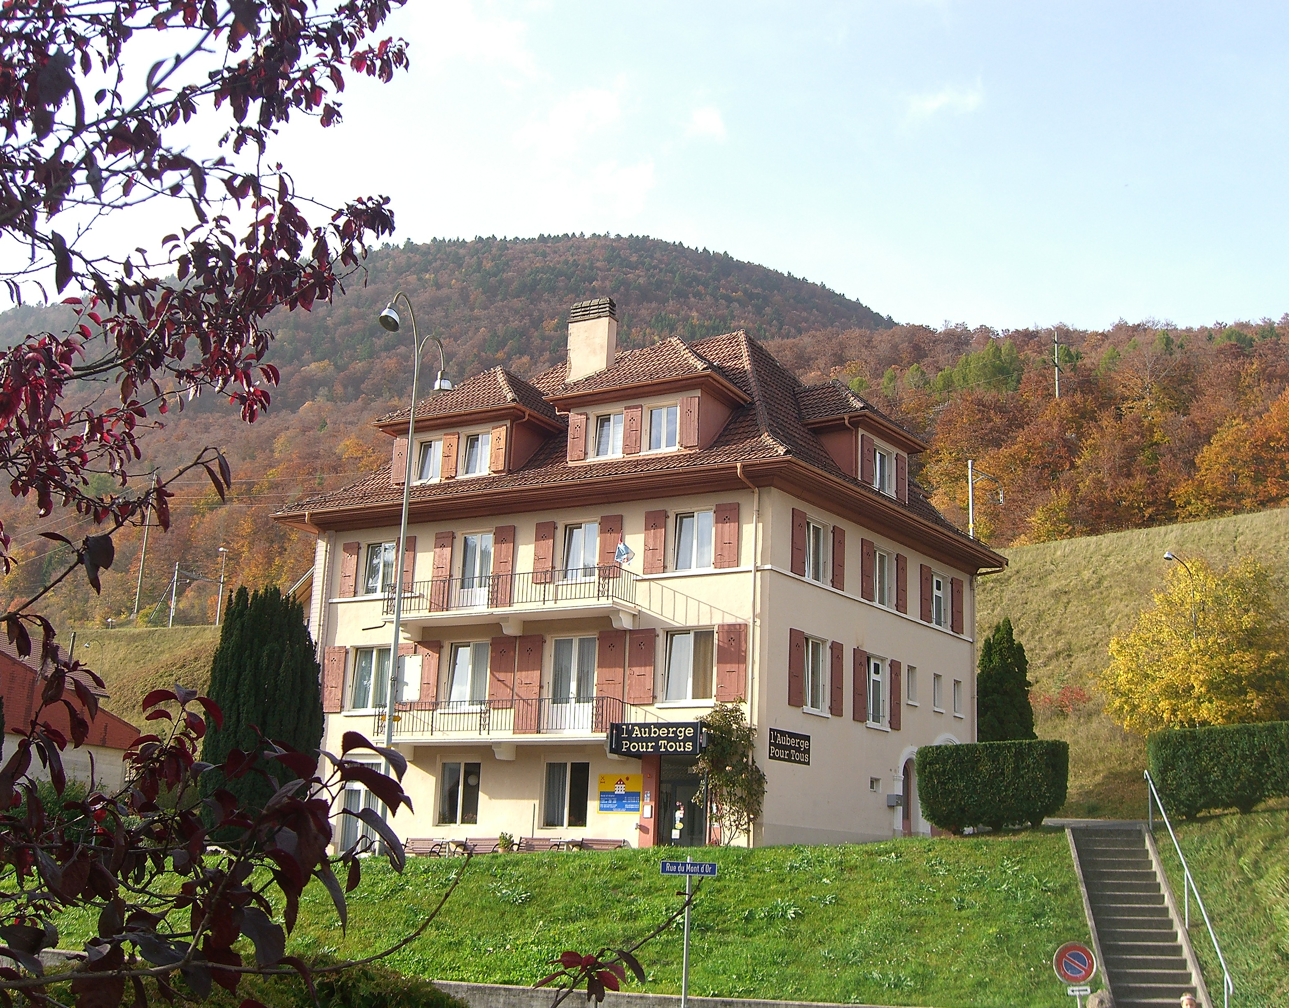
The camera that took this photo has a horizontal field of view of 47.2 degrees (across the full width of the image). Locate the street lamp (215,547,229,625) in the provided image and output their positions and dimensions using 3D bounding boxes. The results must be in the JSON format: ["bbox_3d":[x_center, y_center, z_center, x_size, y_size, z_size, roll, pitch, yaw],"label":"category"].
[{"bbox_3d":[-49.079,9.656,170.950,0.900,9.400,0.700,-6,-15,33],"label":"street lamp"}]

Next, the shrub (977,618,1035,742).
[{"bbox_3d":[11.252,6.804,45.763,2.100,6.600,2.100,-1,-13,14],"label":"shrub"}]

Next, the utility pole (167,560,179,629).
[{"bbox_3d":[-52.383,10.392,164.084,0.350,8.200,0.350,-6,-15,33],"label":"utility pole"}]

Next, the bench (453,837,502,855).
[{"bbox_3d":[-4.037,8.494,35.663,1.250,0.800,0.620,-6,-15,33],"label":"bench"}]

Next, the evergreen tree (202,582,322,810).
[{"bbox_3d":[-9.664,5.558,37.218,3.000,7.000,3.000,6,-13,-14],"label":"evergreen tree"}]

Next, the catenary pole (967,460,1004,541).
[{"bbox_3d":[23.993,1.485,104.395,0.350,8.600,4.200,-9,-17,42],"label":"catenary pole"}]

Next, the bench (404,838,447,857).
[{"bbox_3d":[-5.648,8.727,36.691,1.250,0.800,0.620,-6,-15,33],"label":"bench"}]

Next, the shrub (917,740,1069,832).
[{"bbox_3d":[5.757,4.663,24.400,2.450,1.450,1.100,0,-13,12],"label":"shrub"}]

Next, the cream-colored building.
[{"bbox_3d":[0.397,2.034,43.049,16.264,17.106,14.542,-6,-15,33],"label":"cream-colored building"}]

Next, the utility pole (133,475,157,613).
[{"bbox_3d":[-60.778,4.893,180.001,0.400,17.900,0.400,-6,-15,33],"label":"utility pole"}]

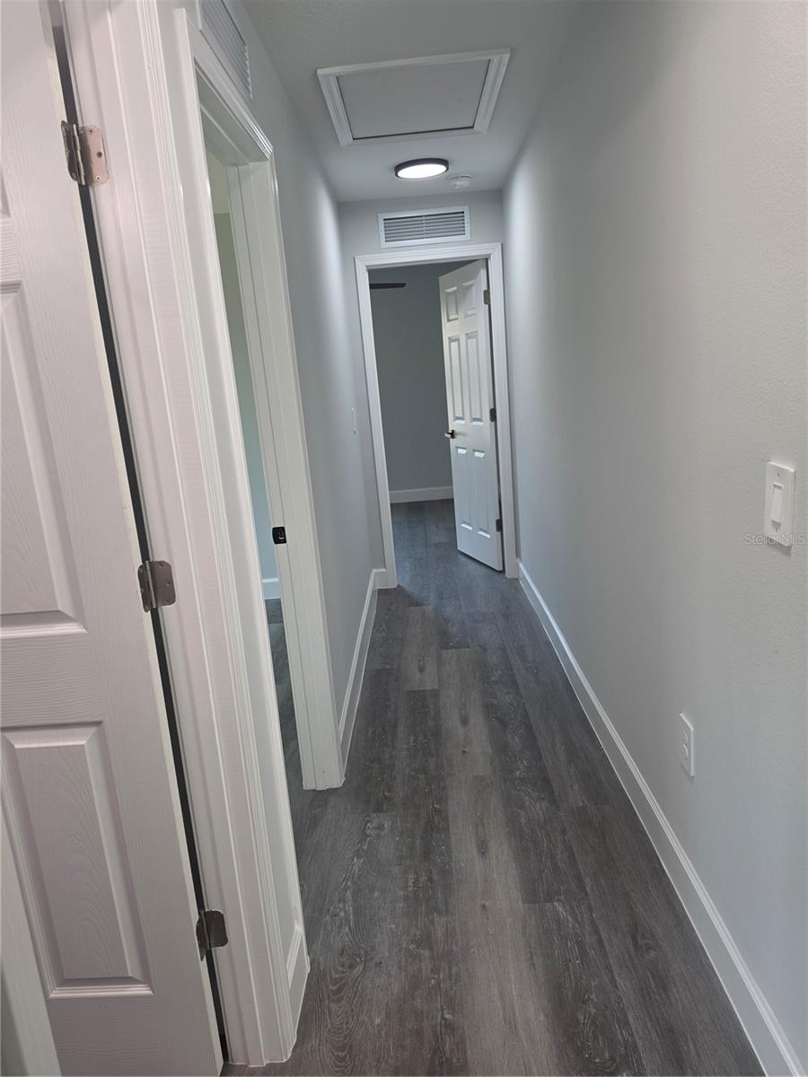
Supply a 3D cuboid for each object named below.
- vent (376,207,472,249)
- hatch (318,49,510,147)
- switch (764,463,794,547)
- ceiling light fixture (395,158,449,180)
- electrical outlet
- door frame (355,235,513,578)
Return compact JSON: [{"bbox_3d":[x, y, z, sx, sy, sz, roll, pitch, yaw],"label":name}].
[{"bbox_3d":[0.126,-1.872,4.310,0.538,0.191,0.020,-5,14,1],"label":"vent"},{"bbox_3d":[0.041,-1.630,2.702,0.633,0.025,0.836,-5,14,1],"label":"hatch"},{"bbox_3d":[0.658,-0.060,1.260,0.012,0.125,0.079,-5,14,1],"label":"switch"},{"bbox_3d":[0.091,-1.862,3.611,0.269,0.031,0.269,-5,14,1],"label":"ceiling light fixture"},{"bbox_3d":[0.722,0.529,1.833,0.010,0.124,0.077,-5,14,1],"label":"electrical outlet"},{"bbox_3d":[0.238,-0.740,4.662,0.888,2.118,0.140,-5,14,1],"label":"door frame"}]

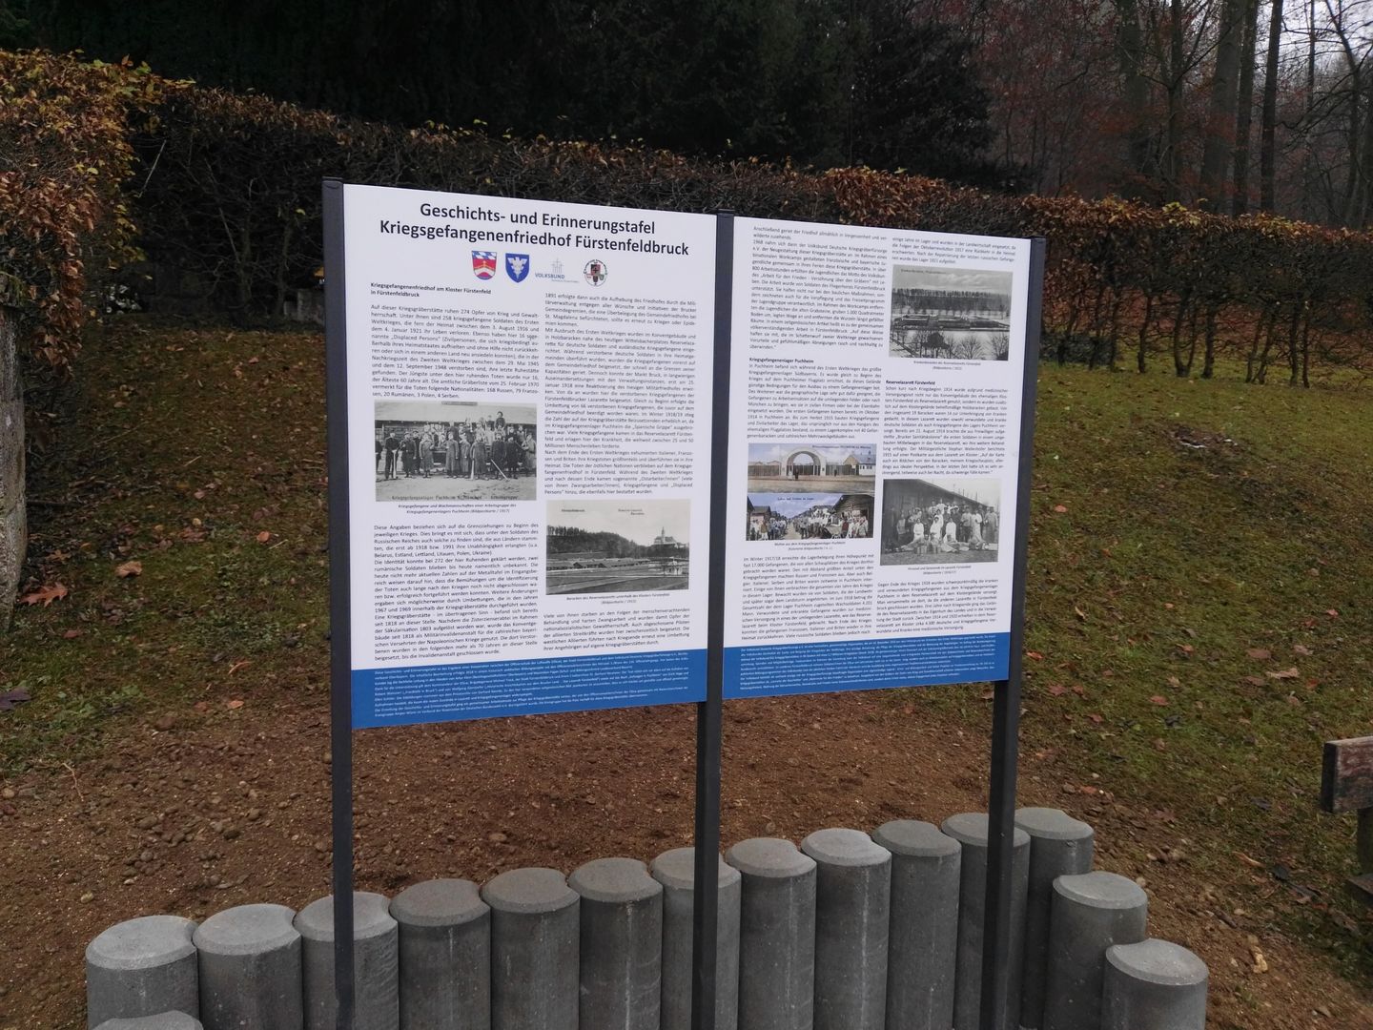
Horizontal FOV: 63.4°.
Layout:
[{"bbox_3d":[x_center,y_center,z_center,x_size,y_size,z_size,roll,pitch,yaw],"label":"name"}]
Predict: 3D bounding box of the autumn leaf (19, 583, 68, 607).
[{"bbox_3d":[-2.015,0.252,3.480,0.100,0.028,0.155,19,23,36],"label":"autumn leaf"}]

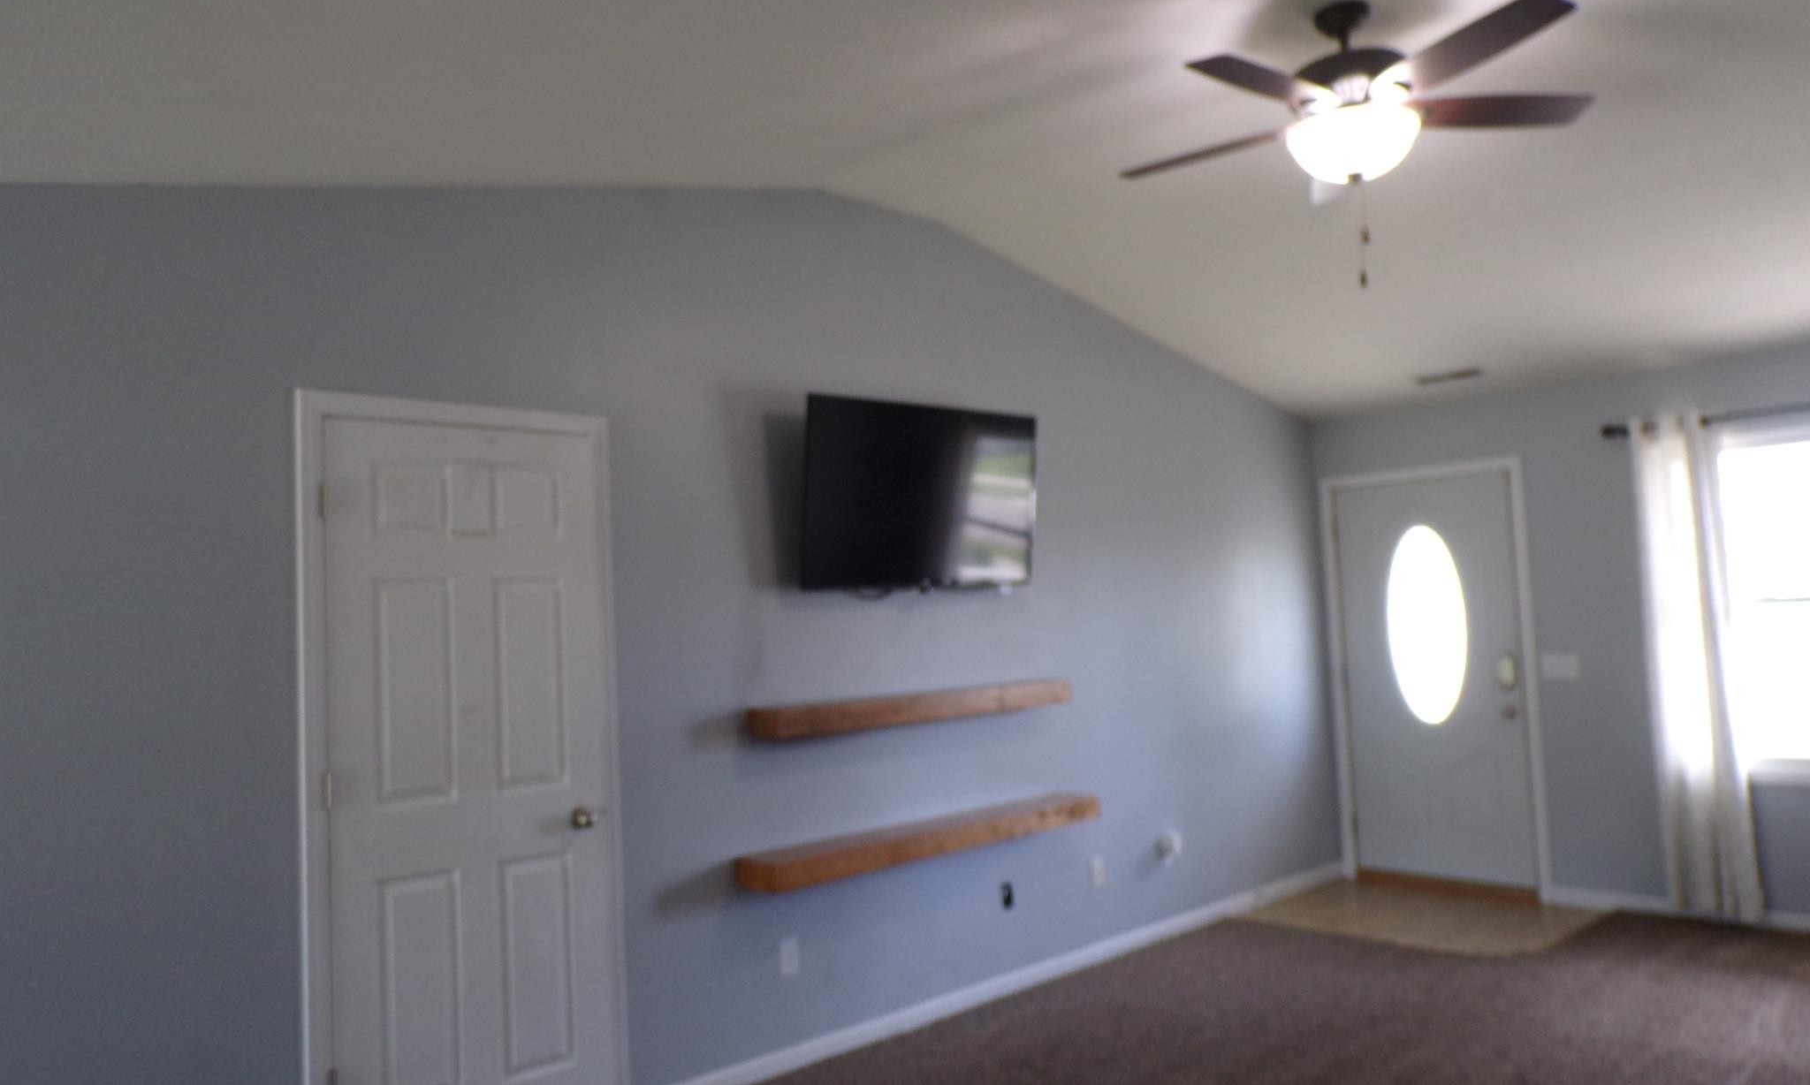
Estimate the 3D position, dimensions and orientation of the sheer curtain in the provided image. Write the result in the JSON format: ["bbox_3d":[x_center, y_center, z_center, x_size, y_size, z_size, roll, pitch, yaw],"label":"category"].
[{"bbox_3d":[3.414,0.519,5.435,0.110,2.150,0.350,1,-6,-43],"label":"sheer curtain"}]

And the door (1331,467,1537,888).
[{"bbox_3d":[2.669,0.687,6.375,0.045,2.015,0.895,1,-6,-43],"label":"door"}]

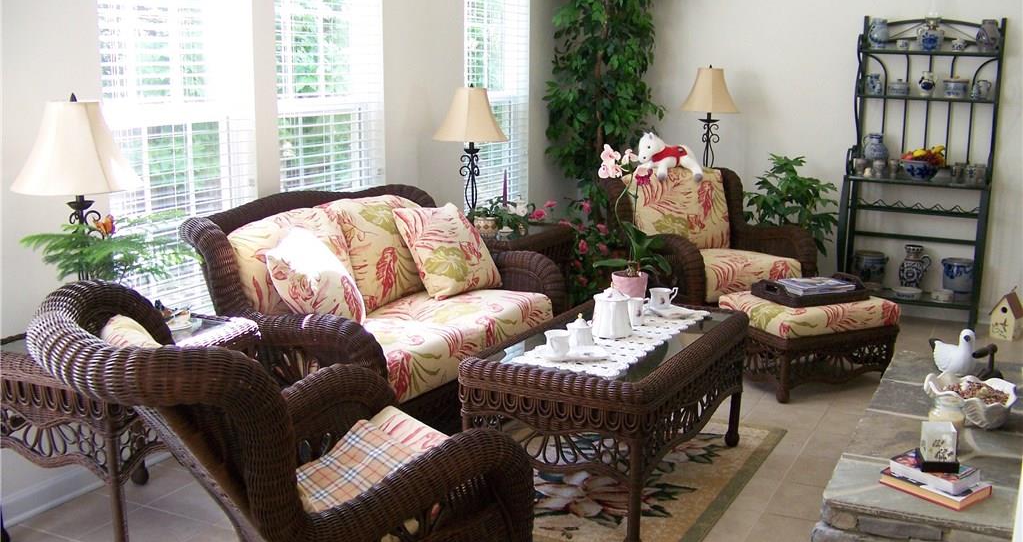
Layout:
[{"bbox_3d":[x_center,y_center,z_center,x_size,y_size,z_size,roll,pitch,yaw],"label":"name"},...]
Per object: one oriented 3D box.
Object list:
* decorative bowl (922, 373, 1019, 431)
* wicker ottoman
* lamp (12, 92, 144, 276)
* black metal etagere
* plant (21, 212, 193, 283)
[{"bbox_3d":[1.492,0.425,3.368,0.280,0.120,0.230,6,12,26],"label":"decorative bowl"},{"bbox_3d":[1.425,0.325,4.989,0.694,0.406,0.511,-5,12,-25],"label":"wicker ottoman"},{"bbox_3d":[-1.291,-0.150,3.101,0.385,0.760,0.385,-4,12,-23],"label":"lamp"},{"bbox_3d":[2.338,-0.559,5.966,0.774,1.784,0.380,5,12,23],"label":"black metal etagere"},{"bbox_3d":[-1.215,0.042,3.114,0.480,0.370,0.420,-4,12,-21],"label":"plant"}]

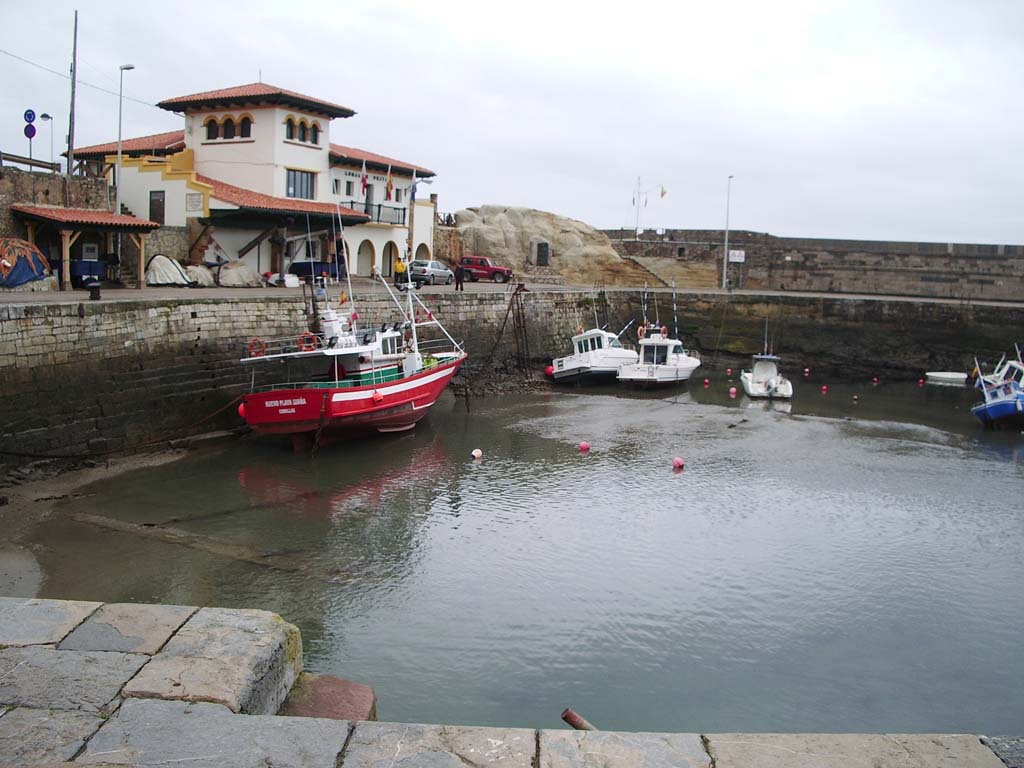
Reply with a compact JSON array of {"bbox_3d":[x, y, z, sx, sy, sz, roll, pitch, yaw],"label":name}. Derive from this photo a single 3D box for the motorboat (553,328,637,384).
[{"bbox_3d":[5.516,-1.758,60.439,2.600,2.900,6.600,-7,-1,41],"label":"motorboat"}]

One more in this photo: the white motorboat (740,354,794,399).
[{"bbox_3d":[13.957,-0.546,57.231,2.200,2.100,5.300,2,6,7],"label":"white motorboat"}]

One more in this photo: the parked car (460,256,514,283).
[{"bbox_3d":[-1.670,-7.772,70.578,3.900,1.850,1.700,4,7,25],"label":"parked car"}]

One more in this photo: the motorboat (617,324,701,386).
[{"bbox_3d":[8.909,-1.773,59.324,2.600,3.250,6.600,6,8,41],"label":"motorboat"}]

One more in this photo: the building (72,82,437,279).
[{"bbox_3d":[-14.826,-11.433,59.157,16.500,10.700,20.500,4,7,25],"label":"building"}]

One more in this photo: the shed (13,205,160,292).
[{"bbox_3d":[-17.582,-5.622,42.682,2.900,3.350,5.000,4,7,25],"label":"shed"}]

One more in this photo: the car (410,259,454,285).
[{"bbox_3d":[-4.987,-6.926,64.138,1.730,1.470,4.300,3,6,20],"label":"car"}]

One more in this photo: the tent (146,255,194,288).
[{"bbox_3d":[-15.070,-4.994,45.559,2.000,1.400,1.800,-2,7,-30],"label":"tent"}]

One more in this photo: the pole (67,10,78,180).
[{"bbox_3d":[-19.906,-13.076,46.927,0.250,7.700,0.250,4,7,25],"label":"pole"}]

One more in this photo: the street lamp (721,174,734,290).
[{"bbox_3d":[17.224,-12.205,83.141,0.500,9.100,0.250,4,7,25],"label":"street lamp"}]

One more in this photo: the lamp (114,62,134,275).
[{"bbox_3d":[-17.228,-9.443,45.797,0.750,9.400,0.300,4,7,25],"label":"lamp"}]

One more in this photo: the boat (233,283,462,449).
[{"bbox_3d":[-5.385,-1.214,43.726,4.200,6.200,12.500,-1,4,30],"label":"boat"}]

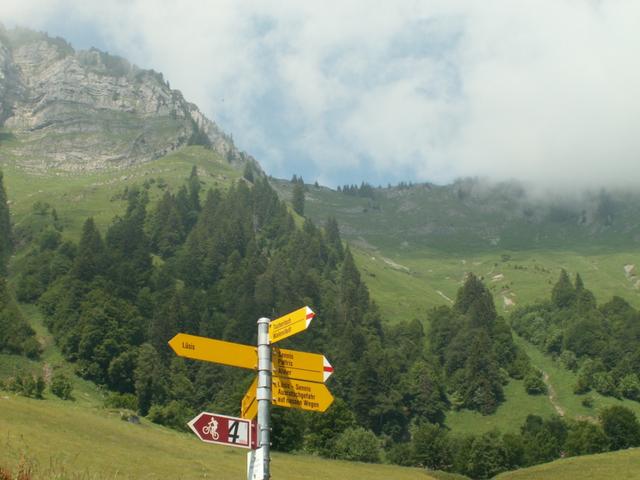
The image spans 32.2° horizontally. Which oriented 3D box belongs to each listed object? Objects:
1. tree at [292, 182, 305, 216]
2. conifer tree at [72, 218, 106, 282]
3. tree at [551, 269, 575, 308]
[{"bbox_3d":[-10.460,-20.430,539.510,5.840,18.630,5.840,-1,-15,0],"label":"tree"},{"bbox_3d":[-59.000,2.690,283.920,8.450,18.020,8.450,-1,-15,0],"label":"conifer tree"},{"bbox_3d":[85.340,17.420,390.400,8.090,15.300,8.090,-1,-15,0],"label":"tree"}]

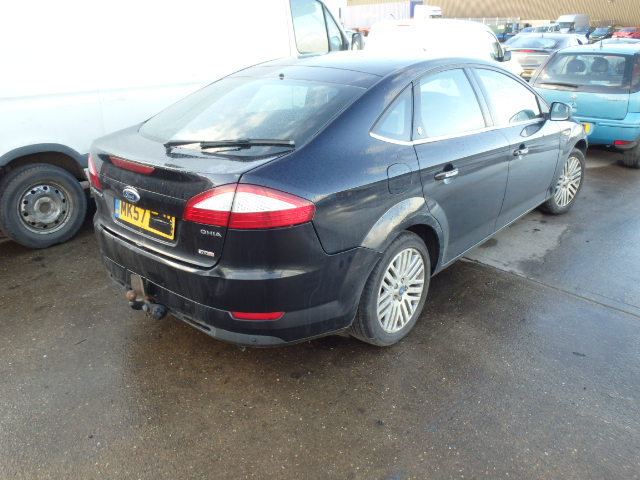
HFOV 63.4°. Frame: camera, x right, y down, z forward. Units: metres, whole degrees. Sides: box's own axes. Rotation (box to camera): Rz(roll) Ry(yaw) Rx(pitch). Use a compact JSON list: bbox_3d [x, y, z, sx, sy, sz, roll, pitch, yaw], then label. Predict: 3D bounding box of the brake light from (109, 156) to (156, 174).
[{"bbox_3d":[-0.860,-0.346,2.403,0.370,0.035,0.040,16,27,38],"label":"brake light"}]

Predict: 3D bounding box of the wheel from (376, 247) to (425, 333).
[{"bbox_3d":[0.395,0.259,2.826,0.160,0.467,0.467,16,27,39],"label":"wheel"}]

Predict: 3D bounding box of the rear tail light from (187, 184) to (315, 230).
[{"bbox_3d":[-0.293,-0.155,2.087,0.560,0.205,0.210,8,23,25],"label":"rear tail light"}]

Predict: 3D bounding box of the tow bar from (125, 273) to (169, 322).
[{"bbox_3d":[-0.849,0.283,2.534,0.210,0.200,0.150,16,27,38],"label":"tow bar"}]

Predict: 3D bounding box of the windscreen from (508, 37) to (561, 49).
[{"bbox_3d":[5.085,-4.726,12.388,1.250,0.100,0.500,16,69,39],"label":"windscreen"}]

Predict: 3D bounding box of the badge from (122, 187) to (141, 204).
[{"bbox_3d":[-0.860,-0.207,2.367,0.150,0.063,0.015,16,24,39],"label":"badge"}]

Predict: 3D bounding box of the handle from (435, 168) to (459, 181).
[{"bbox_3d":[0.648,-0.336,2.644,0.055,0.042,0.235,16,27,39],"label":"handle"}]

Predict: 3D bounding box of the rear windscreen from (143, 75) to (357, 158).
[{"bbox_3d":[-0.427,-0.692,2.815,1.240,0.110,0.760,16,49,38],"label":"rear windscreen"}]

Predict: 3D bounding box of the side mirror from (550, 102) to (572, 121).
[{"bbox_3d":[1.815,-0.968,3.903,0.170,0.145,0.115,16,27,38],"label":"side mirror"}]

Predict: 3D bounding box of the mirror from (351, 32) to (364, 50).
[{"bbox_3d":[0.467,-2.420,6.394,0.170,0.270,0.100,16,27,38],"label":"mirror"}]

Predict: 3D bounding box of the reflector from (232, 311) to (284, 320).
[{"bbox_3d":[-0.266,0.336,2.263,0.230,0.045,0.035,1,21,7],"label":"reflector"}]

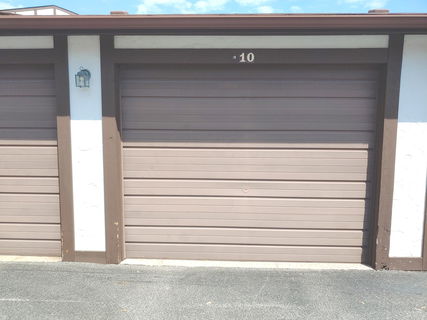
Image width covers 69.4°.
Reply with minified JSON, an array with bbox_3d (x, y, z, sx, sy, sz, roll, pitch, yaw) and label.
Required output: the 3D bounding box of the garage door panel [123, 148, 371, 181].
[{"bbox_3d":[0.358,0.047,3.366,2.680,0.345,0.050,1,5,2],"label":"garage door panel"}]

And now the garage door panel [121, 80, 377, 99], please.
[{"bbox_3d":[0.364,-0.751,3.289,2.680,0.174,0.050,1,5,2],"label":"garage door panel"}]

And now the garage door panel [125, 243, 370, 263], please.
[{"bbox_3d":[0.350,1.036,3.461,2.680,0.190,0.050,1,5,2],"label":"garage door panel"}]

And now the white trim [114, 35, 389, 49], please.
[{"bbox_3d":[0.358,-1.160,3.047,2.687,0.122,0.040,1,5,2],"label":"white trim"}]

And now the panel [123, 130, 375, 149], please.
[{"bbox_3d":[0.360,-0.220,3.341,2.680,0.192,0.050,1,5,2],"label":"panel"}]

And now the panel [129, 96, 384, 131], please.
[{"bbox_3d":[0.362,-0.490,3.315,2.680,0.350,0.050,1,5,2],"label":"panel"}]

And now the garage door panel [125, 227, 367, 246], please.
[{"bbox_3d":[0.351,0.846,3.443,2.680,0.192,0.050,1,5,2],"label":"garage door panel"}]

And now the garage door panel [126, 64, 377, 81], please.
[{"bbox_3d":[0.365,-0.922,3.273,2.680,0.169,0.050,1,5,2],"label":"garage door panel"}]

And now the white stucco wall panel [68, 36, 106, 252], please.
[{"bbox_3d":[-1.323,-0.131,3.267,0.332,2.256,0.060,1,6,2],"label":"white stucco wall panel"}]

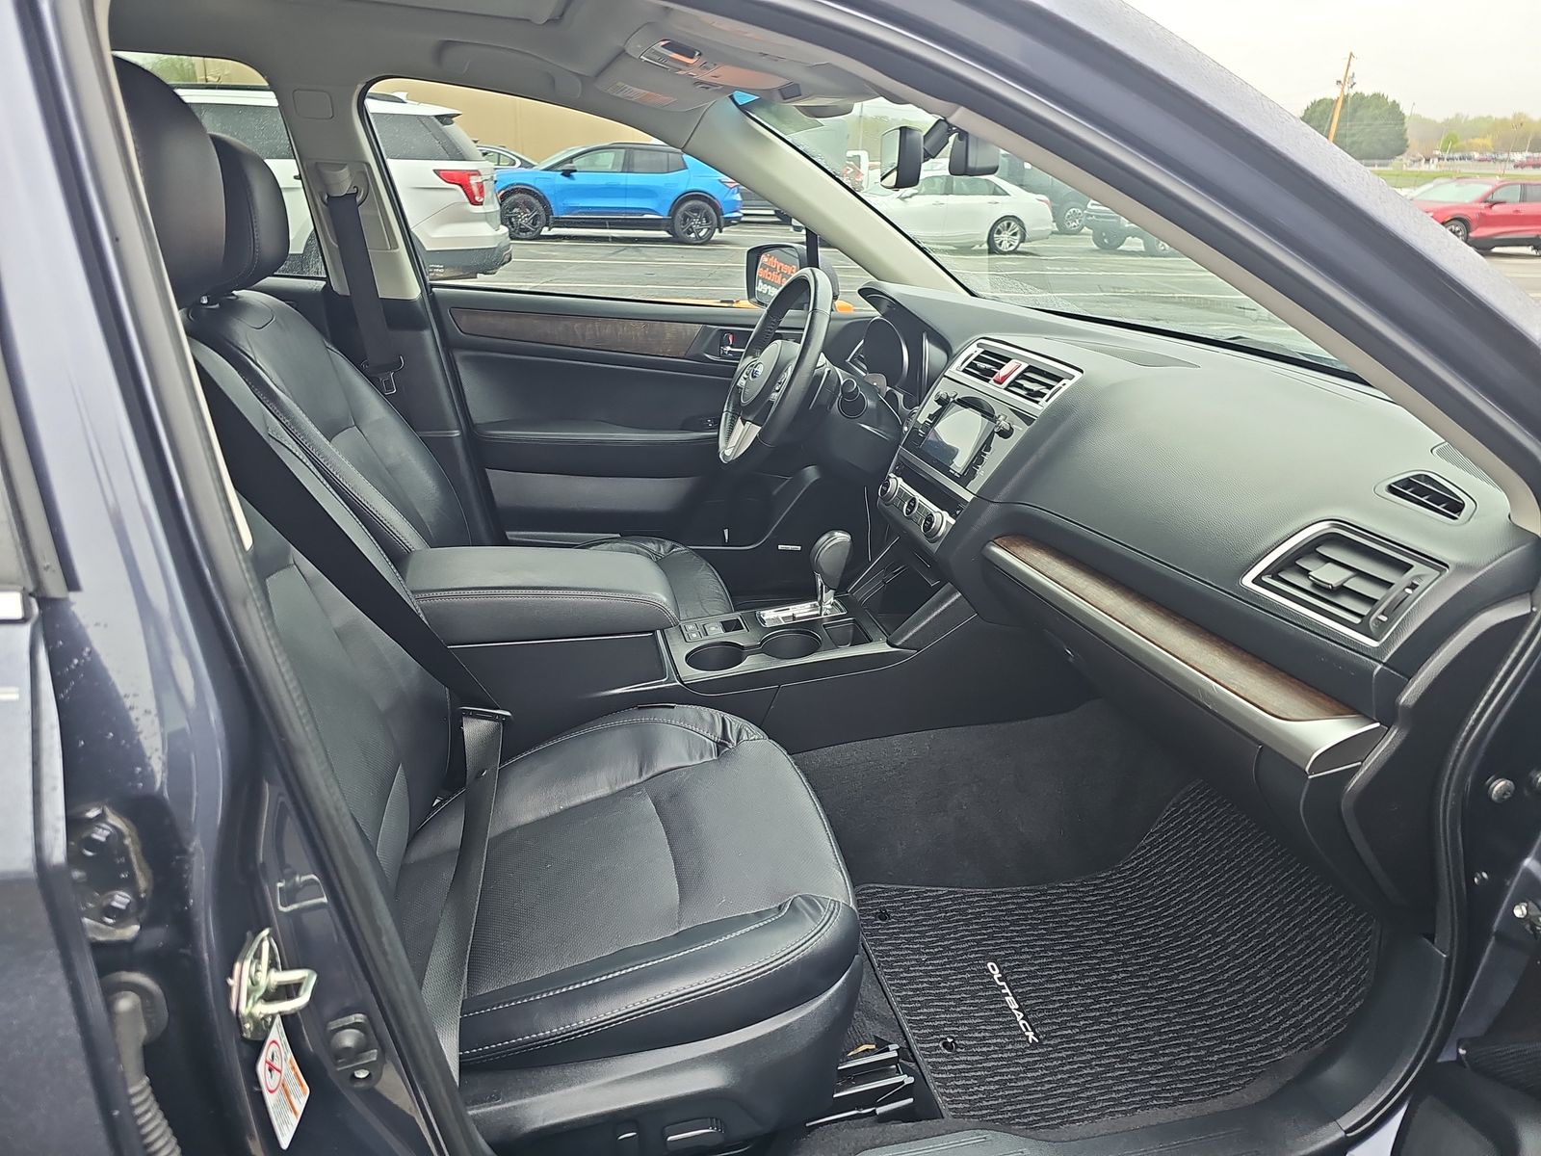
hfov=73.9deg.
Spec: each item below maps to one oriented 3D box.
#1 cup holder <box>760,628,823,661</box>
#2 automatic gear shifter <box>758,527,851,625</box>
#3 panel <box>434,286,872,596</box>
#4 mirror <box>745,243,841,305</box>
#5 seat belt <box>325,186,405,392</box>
[{"bbox_3d":[0.030,0.137,1.556,0.093,0.075,0.093,-4,23,-14],"label":"cup holder"},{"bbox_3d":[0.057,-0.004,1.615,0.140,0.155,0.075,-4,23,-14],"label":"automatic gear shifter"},{"bbox_3d":[-0.203,-0.250,2.187,0.950,0.700,0.140,-4,23,-14],"label":"panel"},{"bbox_3d":[0.047,-0.681,2.298,0.120,0.140,0.220,-9,25,-25],"label":"mirror"},{"bbox_3d":[-0.738,-0.508,1.884,0.085,0.400,0.060,-4,23,-14],"label":"seat belt"}]

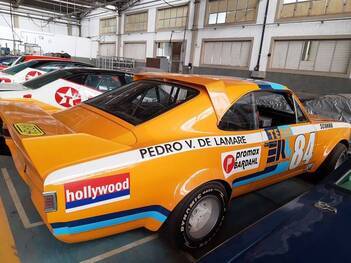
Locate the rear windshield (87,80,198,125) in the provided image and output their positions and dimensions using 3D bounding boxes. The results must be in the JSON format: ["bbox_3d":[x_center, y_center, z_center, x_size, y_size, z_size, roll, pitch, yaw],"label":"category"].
[{"bbox_3d":[-0.353,-0.317,2.413,0.670,0.090,1.081,-31,31,-29],"label":"rear windshield"}]

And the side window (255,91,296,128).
[{"bbox_3d":[1.006,-0.222,2.635,0.714,0.352,0.060,-6,-11,-38],"label":"side window"}]

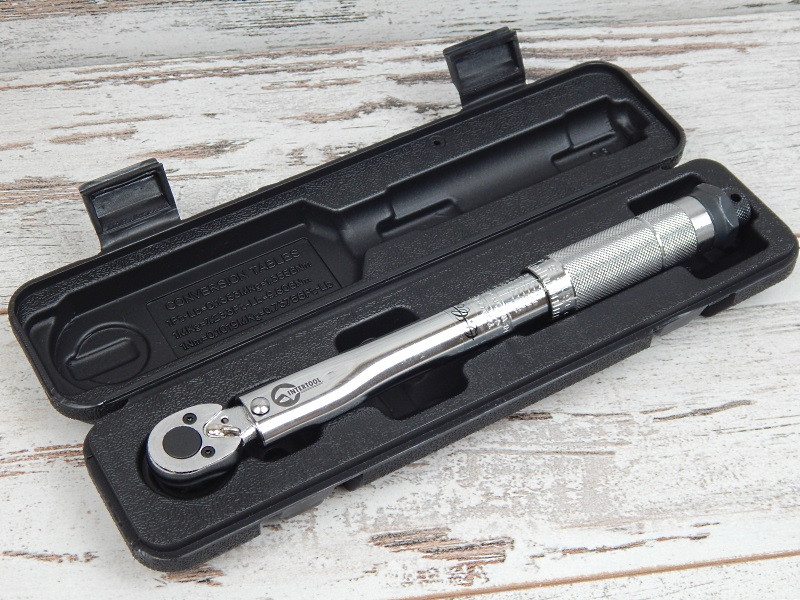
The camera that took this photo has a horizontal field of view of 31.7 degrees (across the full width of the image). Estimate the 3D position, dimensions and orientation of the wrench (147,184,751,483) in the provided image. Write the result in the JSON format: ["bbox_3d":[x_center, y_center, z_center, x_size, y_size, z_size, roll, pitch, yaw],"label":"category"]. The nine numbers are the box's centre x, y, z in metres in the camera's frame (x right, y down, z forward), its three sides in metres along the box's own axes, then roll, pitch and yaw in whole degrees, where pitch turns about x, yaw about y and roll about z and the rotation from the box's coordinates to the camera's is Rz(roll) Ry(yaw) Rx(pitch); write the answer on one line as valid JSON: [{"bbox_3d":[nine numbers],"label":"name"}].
[{"bbox_3d":[0.029,0.012,0.585,0.280,0.030,0.028,-24,55,-17],"label":"wrench"}]

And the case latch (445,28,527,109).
[{"bbox_3d":[0.040,-0.110,0.666,0.035,0.031,0.009,-24,27,-17],"label":"case latch"}]

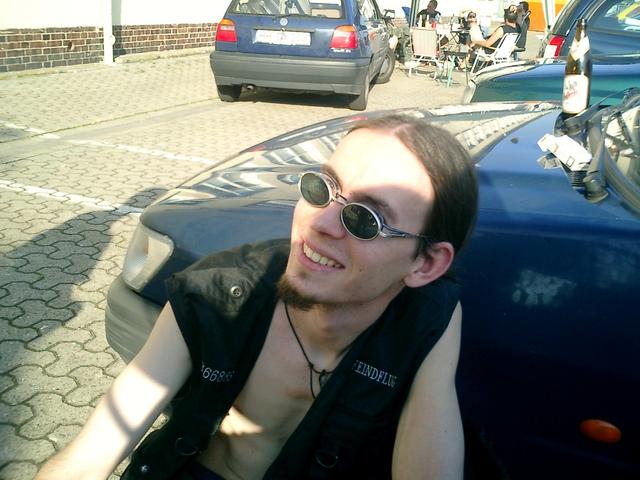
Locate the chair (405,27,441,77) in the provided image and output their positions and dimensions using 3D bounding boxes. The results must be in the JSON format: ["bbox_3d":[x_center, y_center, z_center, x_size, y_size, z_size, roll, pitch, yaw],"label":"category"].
[{"bbox_3d":[1.676,-3.040,10.812,0.530,0.750,0.580,6,21,7],"label":"chair"}]

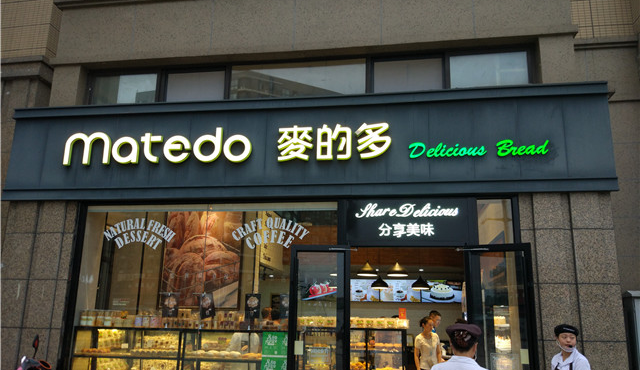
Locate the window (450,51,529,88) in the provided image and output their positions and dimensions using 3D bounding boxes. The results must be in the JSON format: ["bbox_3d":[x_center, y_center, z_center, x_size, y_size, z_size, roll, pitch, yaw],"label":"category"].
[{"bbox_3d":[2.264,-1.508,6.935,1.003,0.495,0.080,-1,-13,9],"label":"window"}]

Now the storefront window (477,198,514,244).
[{"bbox_3d":[2.118,0.441,6.253,0.434,0.558,0.080,-1,-13,9],"label":"storefront window"}]

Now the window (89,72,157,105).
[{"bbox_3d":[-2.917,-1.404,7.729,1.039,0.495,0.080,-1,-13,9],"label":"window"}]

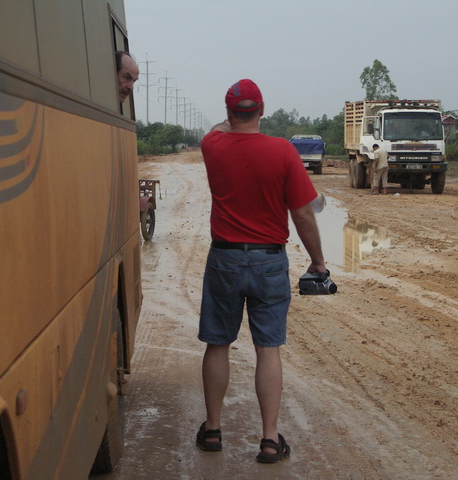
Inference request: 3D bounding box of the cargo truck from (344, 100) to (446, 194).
[{"bbox_3d":[5.740,-3.210,59.600,2.500,3.050,7.200,0,3,-4],"label":"cargo truck"}]

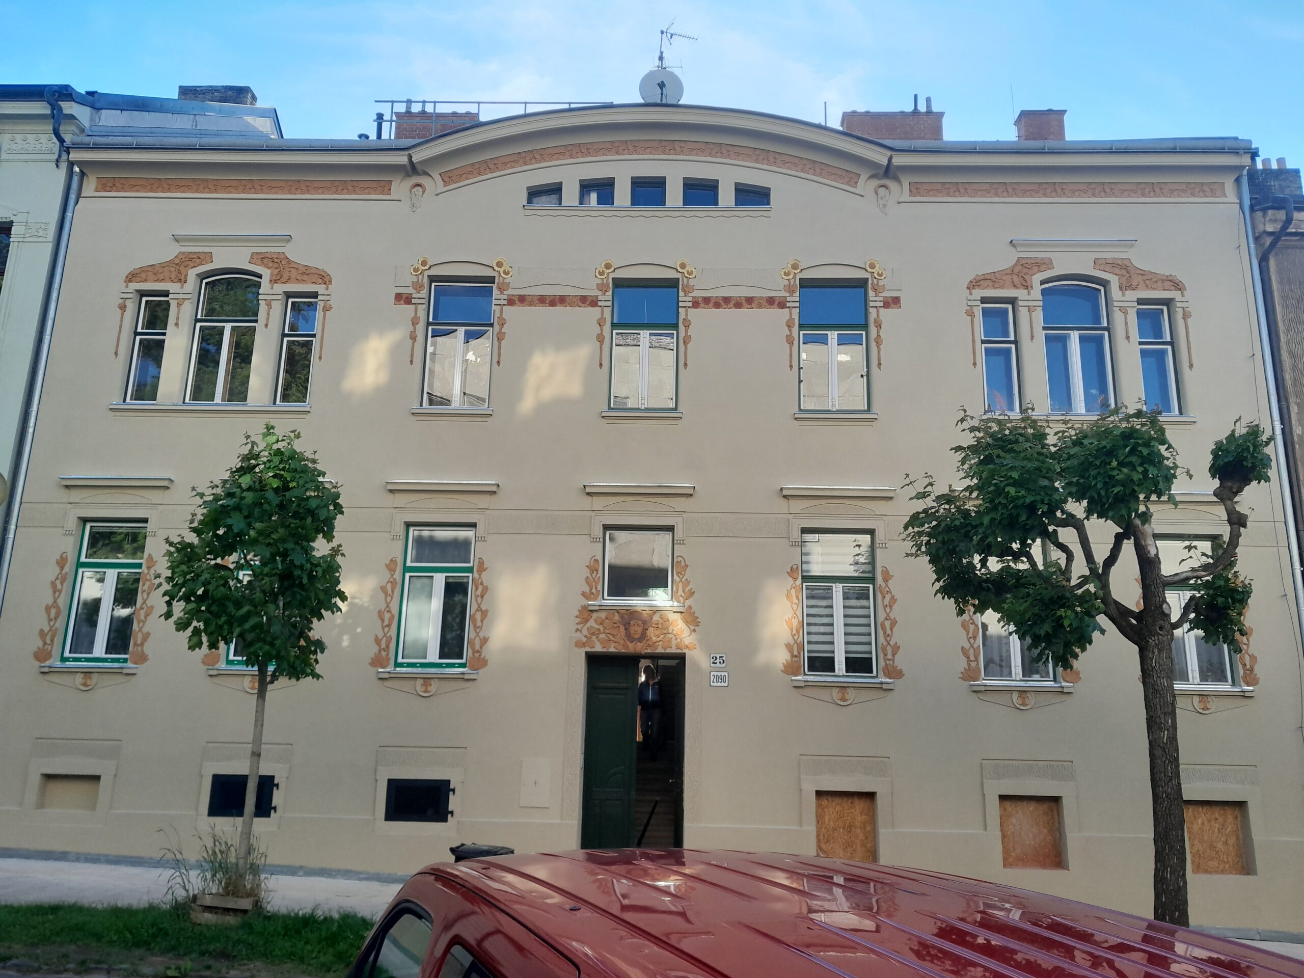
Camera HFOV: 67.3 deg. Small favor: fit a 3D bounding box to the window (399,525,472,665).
[{"bbox_3d":[-3.290,1.628,14.973,1.069,2.176,0.130,1,-13,2],"label":"window"}]

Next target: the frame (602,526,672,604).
[{"bbox_3d":[-0.210,1.162,14.996,1.084,1.132,0.120,1,-13,2],"label":"frame"}]

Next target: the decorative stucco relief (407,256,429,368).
[{"bbox_3d":[-3.701,-2.810,15.412,0.301,1.833,0.080,1,-14,2],"label":"decorative stucco relief"}]

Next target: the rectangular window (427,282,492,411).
[{"bbox_3d":[-3.108,-2.339,15.880,1.050,2.125,0.120,1,-13,2],"label":"rectangular window"}]

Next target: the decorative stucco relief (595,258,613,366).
[{"bbox_3d":[-0.732,-2.654,14.832,0.281,1.783,0.070,1,-14,2],"label":"decorative stucco relief"}]

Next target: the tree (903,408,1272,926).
[{"bbox_3d":[5.228,2.210,11.360,4.300,6.500,3.200,1,-13,2],"label":"tree"}]

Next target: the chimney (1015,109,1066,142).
[{"bbox_3d":[8.639,-7.700,21.659,0.976,1.200,0.520,1,-14,2],"label":"chimney"}]

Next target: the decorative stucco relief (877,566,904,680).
[{"bbox_3d":[3.324,1.857,13.658,0.353,1.559,0.060,1,-14,2],"label":"decorative stucco relief"}]

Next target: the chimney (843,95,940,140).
[{"bbox_3d":[5.097,-7.716,20.821,2.123,1.495,0.500,1,-14,2],"label":"chimney"}]

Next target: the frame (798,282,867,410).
[{"bbox_3d":[2.830,-2.227,15.241,1.065,2.168,0.150,1,-14,2],"label":"frame"}]

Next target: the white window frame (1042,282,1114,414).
[{"bbox_3d":[6.418,-2.144,14.765,0.956,2.137,0.130,1,-14,2],"label":"white window frame"}]

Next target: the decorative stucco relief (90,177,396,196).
[{"bbox_3d":[-6.471,-4.803,15.546,4.781,0.343,0.070,1,-14,2],"label":"decorative stucco relief"}]

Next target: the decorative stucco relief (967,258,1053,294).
[{"bbox_3d":[5.423,-3.219,14.806,1.324,0.613,0.070,1,-14,2],"label":"decorative stucco relief"}]

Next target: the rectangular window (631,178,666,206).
[{"bbox_3d":[-0.048,-4.947,16.339,0.581,0.500,0.120,1,-13,2],"label":"rectangular window"}]

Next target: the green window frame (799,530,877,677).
[{"bbox_3d":[2.717,1.658,14.272,1.064,2.130,0.150,1,-14,2],"label":"green window frame"}]

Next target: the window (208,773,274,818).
[{"bbox_3d":[-5.754,4.308,13.756,0.900,0.567,0.090,1,-14,2],"label":"window"}]

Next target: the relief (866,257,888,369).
[{"bbox_3d":[3.406,-2.650,14.786,0.290,1.793,0.060,1,-14,2],"label":"relief"}]

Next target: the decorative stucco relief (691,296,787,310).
[{"bbox_3d":[1.369,-2.908,15.310,1.478,0.215,0.050,1,-14,2],"label":"decorative stucco relief"}]

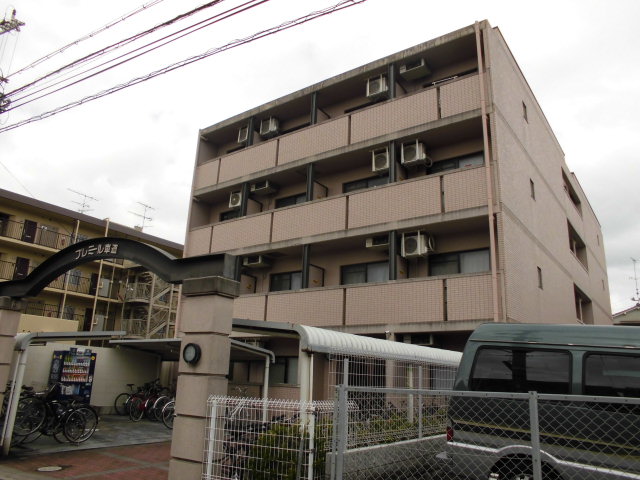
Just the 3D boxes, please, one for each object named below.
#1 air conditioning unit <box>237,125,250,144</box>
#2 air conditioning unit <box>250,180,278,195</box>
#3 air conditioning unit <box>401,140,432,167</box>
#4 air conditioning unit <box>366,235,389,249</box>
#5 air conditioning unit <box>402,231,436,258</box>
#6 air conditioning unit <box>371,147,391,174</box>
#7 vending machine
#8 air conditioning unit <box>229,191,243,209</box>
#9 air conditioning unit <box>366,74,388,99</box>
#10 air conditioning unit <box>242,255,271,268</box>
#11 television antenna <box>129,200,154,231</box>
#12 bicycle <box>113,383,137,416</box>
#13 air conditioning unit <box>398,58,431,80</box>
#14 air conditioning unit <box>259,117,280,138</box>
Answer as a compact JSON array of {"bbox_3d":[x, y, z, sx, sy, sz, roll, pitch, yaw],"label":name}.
[{"bbox_3d":[-2.705,-3.984,18.279,0.720,0.610,0.310,-9,-20,35],"label":"air conditioning unit"},{"bbox_3d":[-2.005,-1.888,17.106,0.770,0.340,0.380,-9,-20,35],"label":"air conditioning unit"},{"bbox_3d":[2.705,-2.445,13.598,0.730,0.610,0.310,-9,-20,35],"label":"air conditioning unit"},{"bbox_3d":[1.785,0.123,13.726,0.790,0.270,0.440,-9,-20,35],"label":"air conditioning unit"},{"bbox_3d":[2.592,0.174,12.850,0.730,0.610,0.310,-9,-20,35],"label":"air conditioning unit"},{"bbox_3d":[1.937,-2.306,14.117,0.700,0.610,0.310,-9,-20,35],"label":"air conditioning unit"},{"bbox_3d":[-7.491,4.299,14.401,0.620,1.890,1.050,-9,-20,35],"label":"vending machine"},{"bbox_3d":[-2.952,-1.466,17.783,0.730,0.590,0.310,-9,-20,35],"label":"air conditioning unit"},{"bbox_3d":[1.856,-4.739,14.942,0.720,0.610,0.310,-9,-20,35],"label":"air conditioning unit"},{"bbox_3d":[-2.190,0.771,16.539,0.790,0.270,0.440,-9,-20,35],"label":"air conditioning unit"},{"bbox_3d":[-14.926,-1.903,40.299,1.000,2.400,2.400,-7,-19,30],"label":"television antenna"},{"bbox_3d":[-5.929,5.201,15.721,0.560,1.000,1.740,-7,-18,28],"label":"bicycle"},{"bbox_3d":[2.904,-5.138,14.574,0.790,0.270,0.440,-9,-20,35],"label":"air conditioning unit"},{"bbox_3d":[-1.867,-4.160,17.846,0.790,0.560,0.310,-9,-20,35],"label":"air conditioning unit"}]

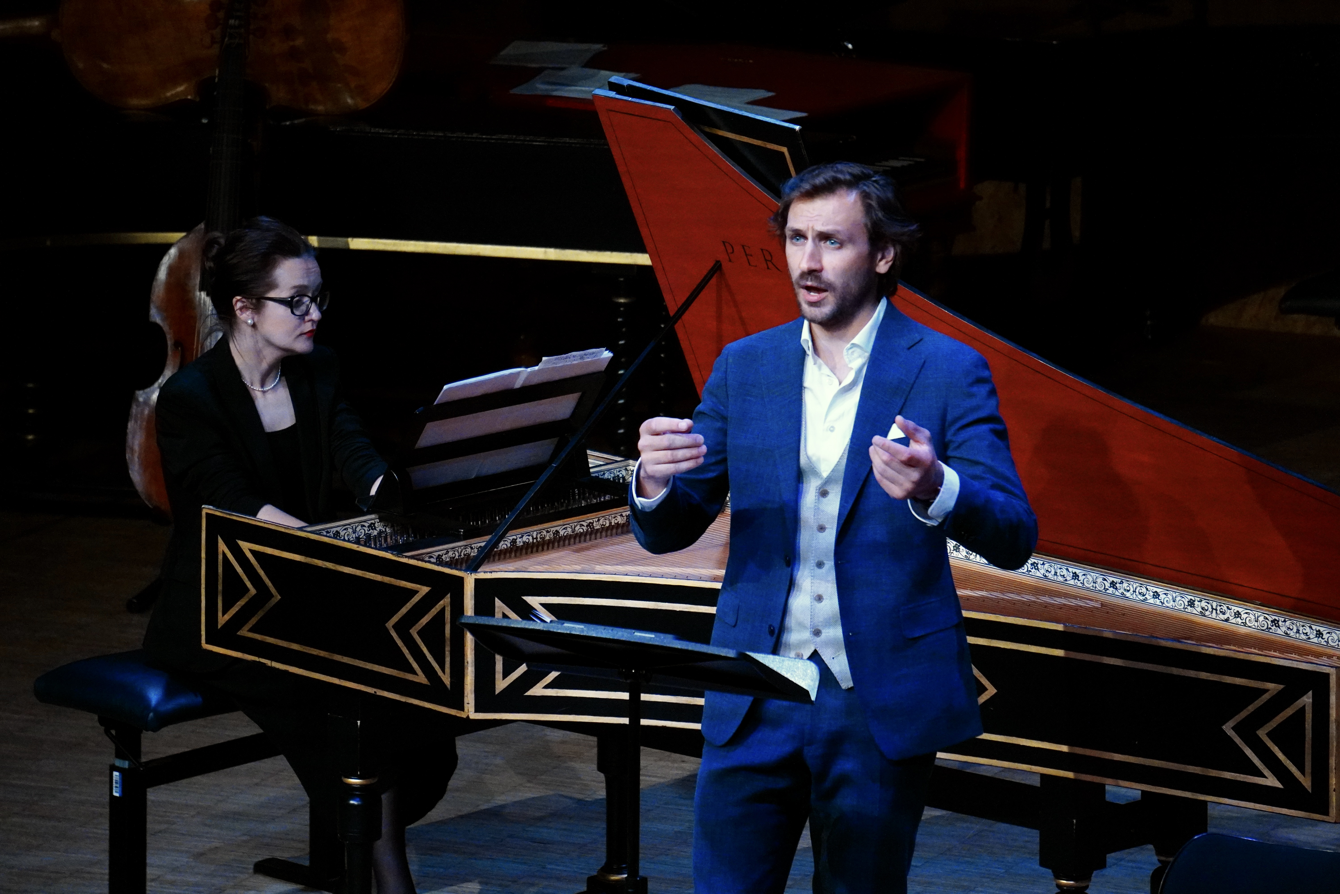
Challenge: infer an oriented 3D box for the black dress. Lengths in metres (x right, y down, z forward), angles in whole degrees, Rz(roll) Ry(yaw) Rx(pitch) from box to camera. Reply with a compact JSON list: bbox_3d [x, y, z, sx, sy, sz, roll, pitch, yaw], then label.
[{"bbox_3d":[-0.643,0.229,15.800,0.640,0.800,0.500,12,17,44],"label":"black dress"}]

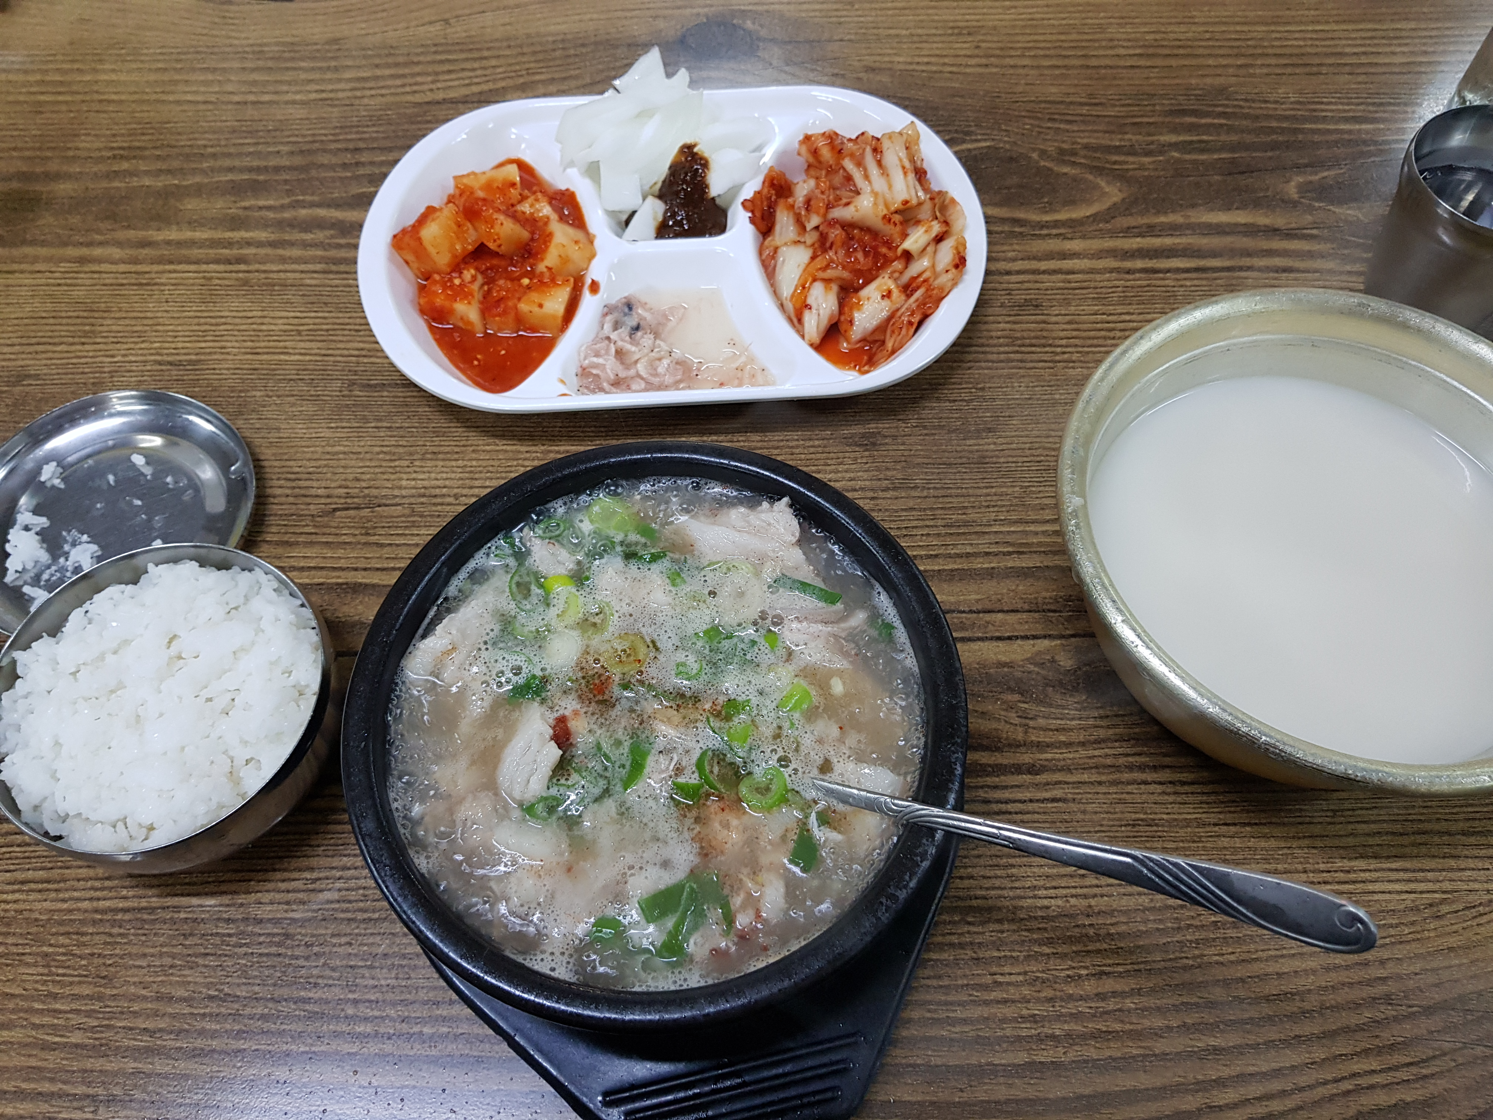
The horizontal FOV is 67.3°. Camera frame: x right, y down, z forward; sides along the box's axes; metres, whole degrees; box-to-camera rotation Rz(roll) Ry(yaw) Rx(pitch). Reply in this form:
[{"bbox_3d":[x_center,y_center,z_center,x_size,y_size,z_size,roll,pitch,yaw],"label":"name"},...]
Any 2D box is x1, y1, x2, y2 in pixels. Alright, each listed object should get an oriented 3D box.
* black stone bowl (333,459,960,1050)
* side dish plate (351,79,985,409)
[{"bbox_3d":[-0.024,0.056,0.334,0.165,0.078,0.165,0,62,0],"label":"black stone bowl"},{"bbox_3d":[-0.029,-0.126,0.469,0.251,0.029,0.166,-3,62,-2],"label":"side dish plate"}]

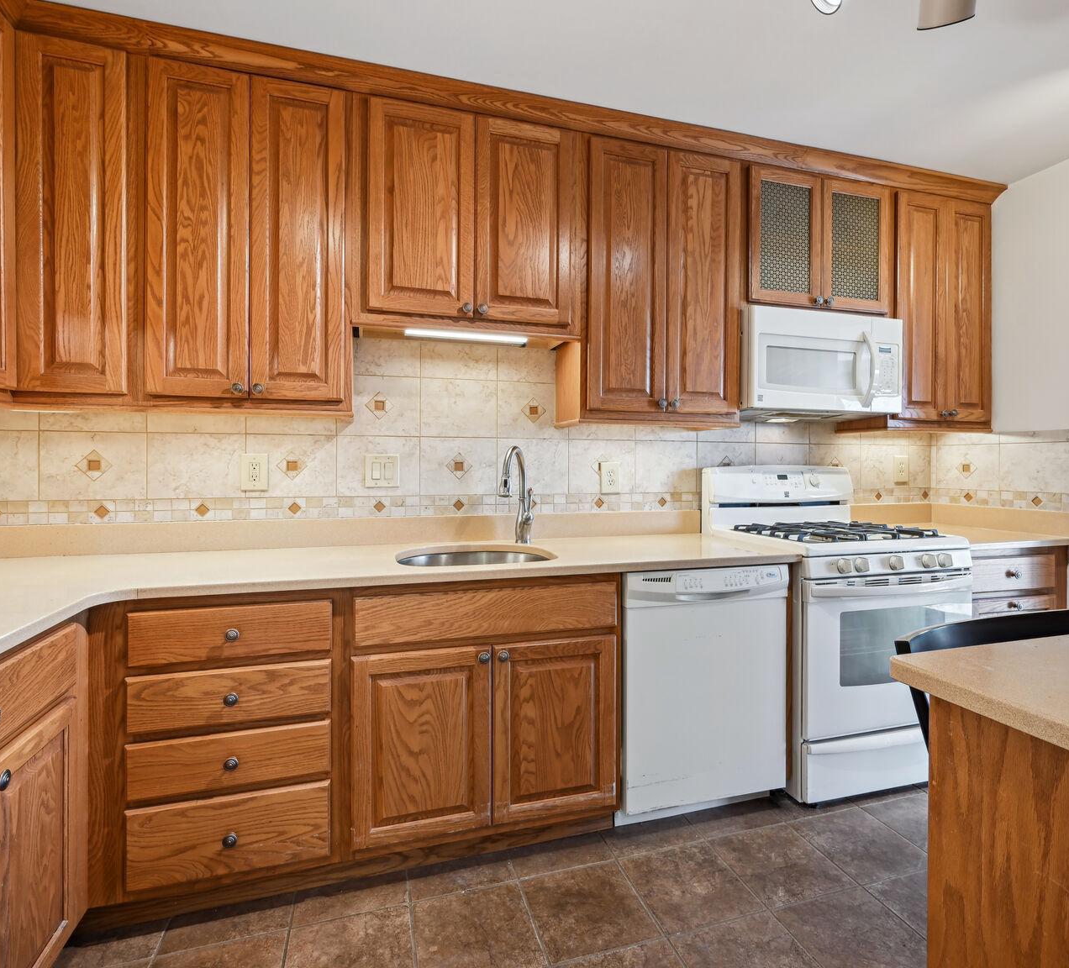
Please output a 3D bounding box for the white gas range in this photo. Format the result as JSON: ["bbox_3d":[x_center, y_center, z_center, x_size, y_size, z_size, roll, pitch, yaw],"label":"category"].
[{"bbox_3d":[1.197,0.536,2.308,0.754,1.198,0.686,0,1,-16],"label":"white gas range"}]

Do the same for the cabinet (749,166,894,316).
[{"bbox_3d":[1.162,-1.000,2.487,0.745,0.543,0.316,0,1,-16],"label":"cabinet"}]

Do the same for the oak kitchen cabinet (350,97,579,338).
[{"bbox_3d":[-0.254,-0.914,2.093,0.798,0.760,0.315,0,0,-16],"label":"oak kitchen cabinet"}]

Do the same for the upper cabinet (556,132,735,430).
[{"bbox_3d":[0.462,-0.752,2.285,0.691,1.042,0.316,0,1,-16],"label":"upper cabinet"}]

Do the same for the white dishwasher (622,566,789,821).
[{"bbox_3d":[0.487,0.700,2.107,0.601,0.856,0.605,0,0,-16],"label":"white dishwasher"}]

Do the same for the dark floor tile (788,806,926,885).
[{"bbox_3d":[1.026,1.131,1.770,0.302,0.010,0.302,0,0,-16],"label":"dark floor tile"}]

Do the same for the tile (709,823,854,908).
[{"bbox_3d":[0.746,1.152,1.718,0.305,0.012,0.306,0,1,-16],"label":"tile"}]

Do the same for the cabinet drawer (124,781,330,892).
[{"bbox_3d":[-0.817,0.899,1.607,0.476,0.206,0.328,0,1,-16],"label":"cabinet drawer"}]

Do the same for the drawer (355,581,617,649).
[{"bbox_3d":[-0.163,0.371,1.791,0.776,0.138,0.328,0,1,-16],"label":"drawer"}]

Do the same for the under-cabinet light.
[{"bbox_3d":[-0.240,-0.533,2.031,0.449,0.032,0.085,0,1,-16],"label":"under-cabinet light"}]

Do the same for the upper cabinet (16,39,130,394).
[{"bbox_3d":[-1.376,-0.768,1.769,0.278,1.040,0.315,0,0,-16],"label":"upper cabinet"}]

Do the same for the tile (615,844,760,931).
[{"bbox_3d":[0.438,1.135,1.600,0.302,0.010,0.302,0,0,-16],"label":"tile"}]

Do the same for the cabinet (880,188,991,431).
[{"bbox_3d":[1.804,-0.773,2.689,0.618,1.063,0.315,0,0,-16],"label":"cabinet"}]

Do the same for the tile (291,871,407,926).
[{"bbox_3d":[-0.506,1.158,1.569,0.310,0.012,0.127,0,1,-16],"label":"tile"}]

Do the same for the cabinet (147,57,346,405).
[{"bbox_3d":[-0.907,-0.746,1.882,0.581,1.034,0.316,0,1,-16],"label":"cabinet"}]

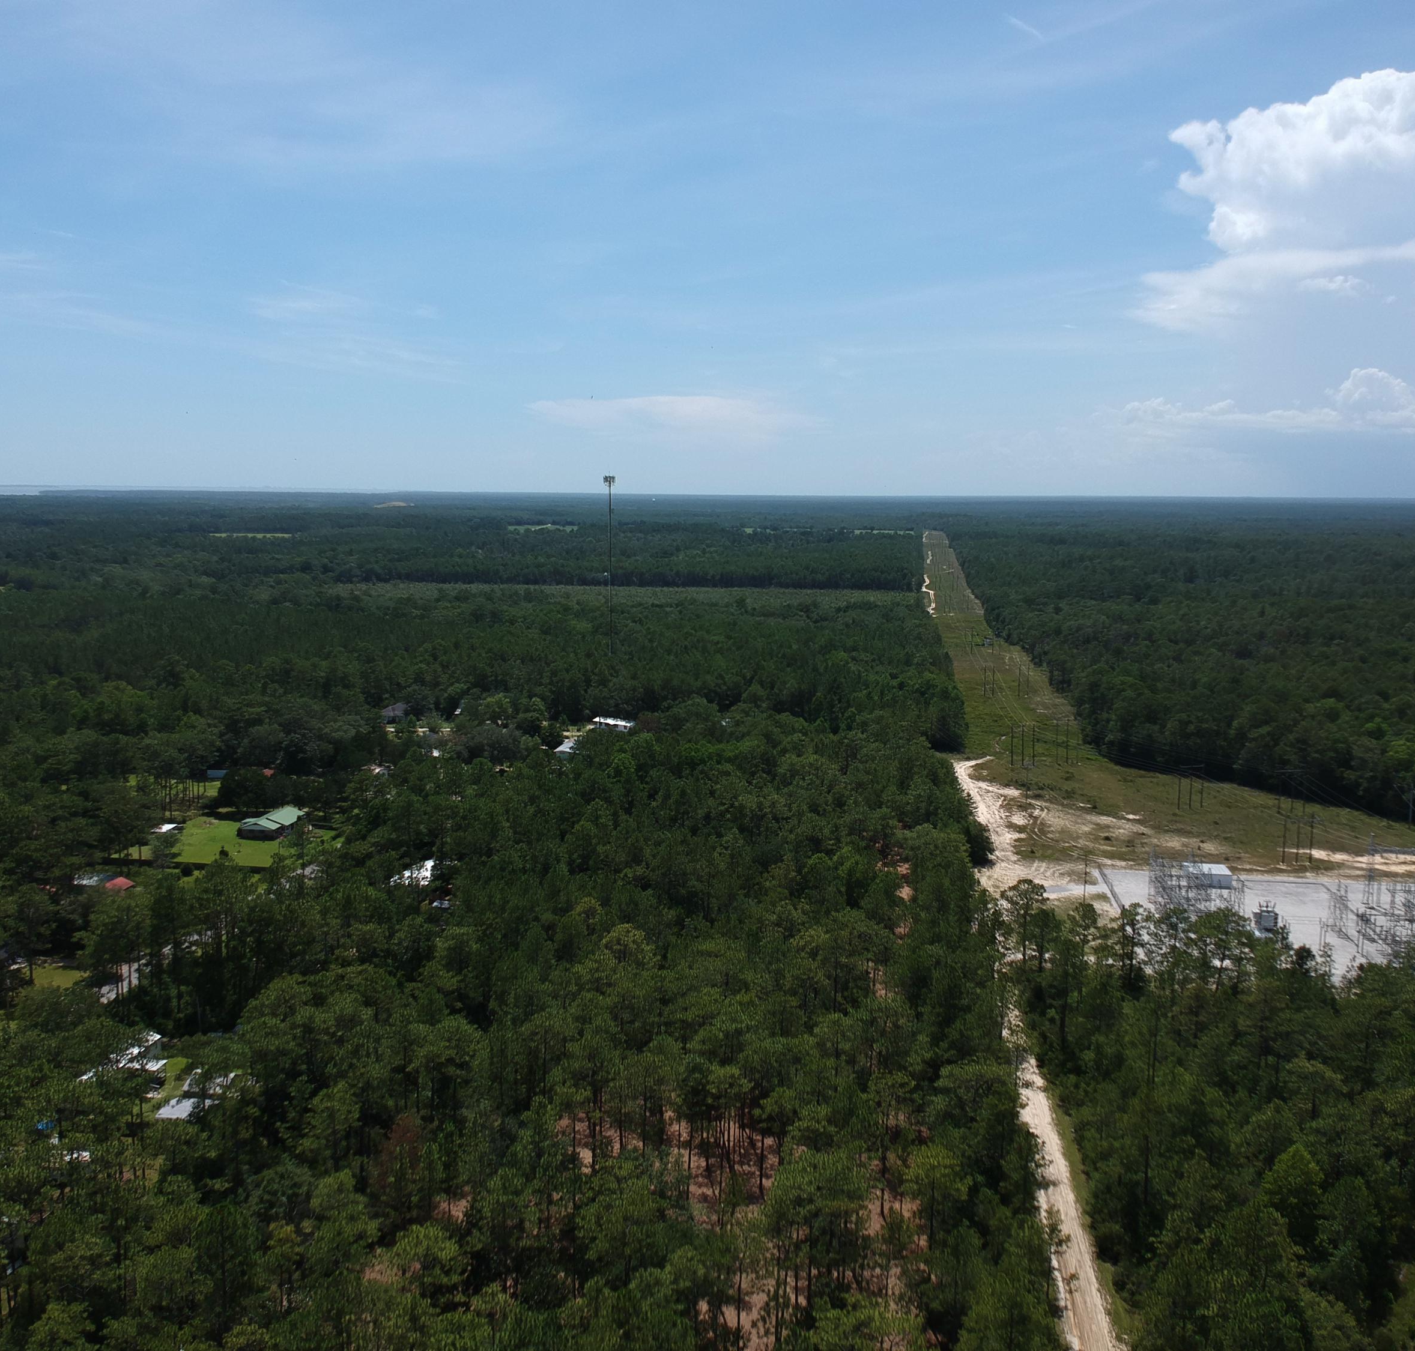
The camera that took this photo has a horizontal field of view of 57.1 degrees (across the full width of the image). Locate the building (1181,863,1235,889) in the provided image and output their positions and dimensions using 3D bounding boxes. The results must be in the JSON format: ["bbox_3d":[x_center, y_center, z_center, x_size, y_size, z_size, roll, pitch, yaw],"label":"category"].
[{"bbox_3d":[128.892,51.632,335.675,10.391,3.506,9.119,2,8,8],"label":"building"}]

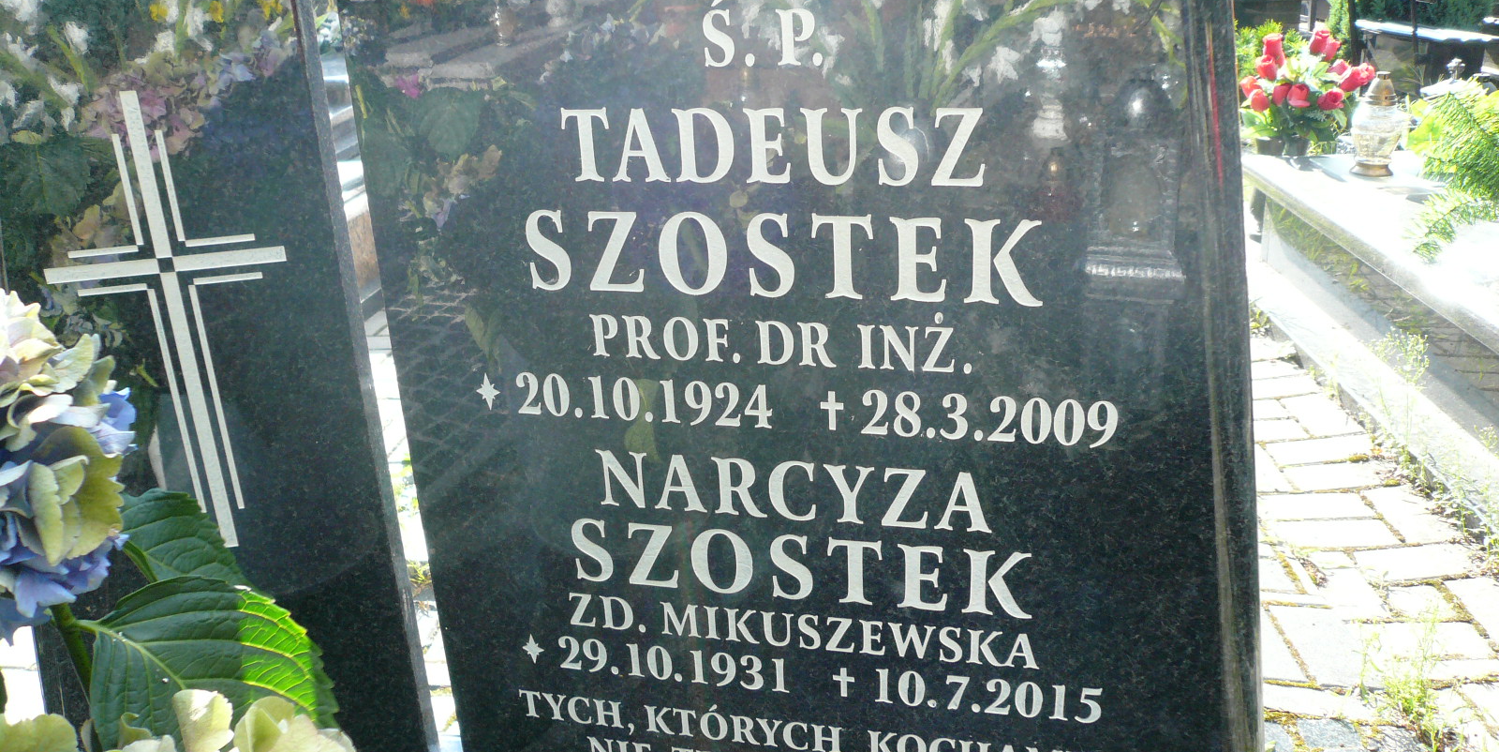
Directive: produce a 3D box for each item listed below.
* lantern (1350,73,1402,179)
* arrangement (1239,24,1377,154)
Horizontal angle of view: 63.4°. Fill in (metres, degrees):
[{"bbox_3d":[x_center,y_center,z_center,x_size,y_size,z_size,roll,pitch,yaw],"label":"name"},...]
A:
[{"bbox_3d":[1.580,-0.635,3.053,0.137,0.247,0.137,-5,24,3],"label":"lantern"},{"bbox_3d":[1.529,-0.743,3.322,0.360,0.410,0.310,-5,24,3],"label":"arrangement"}]

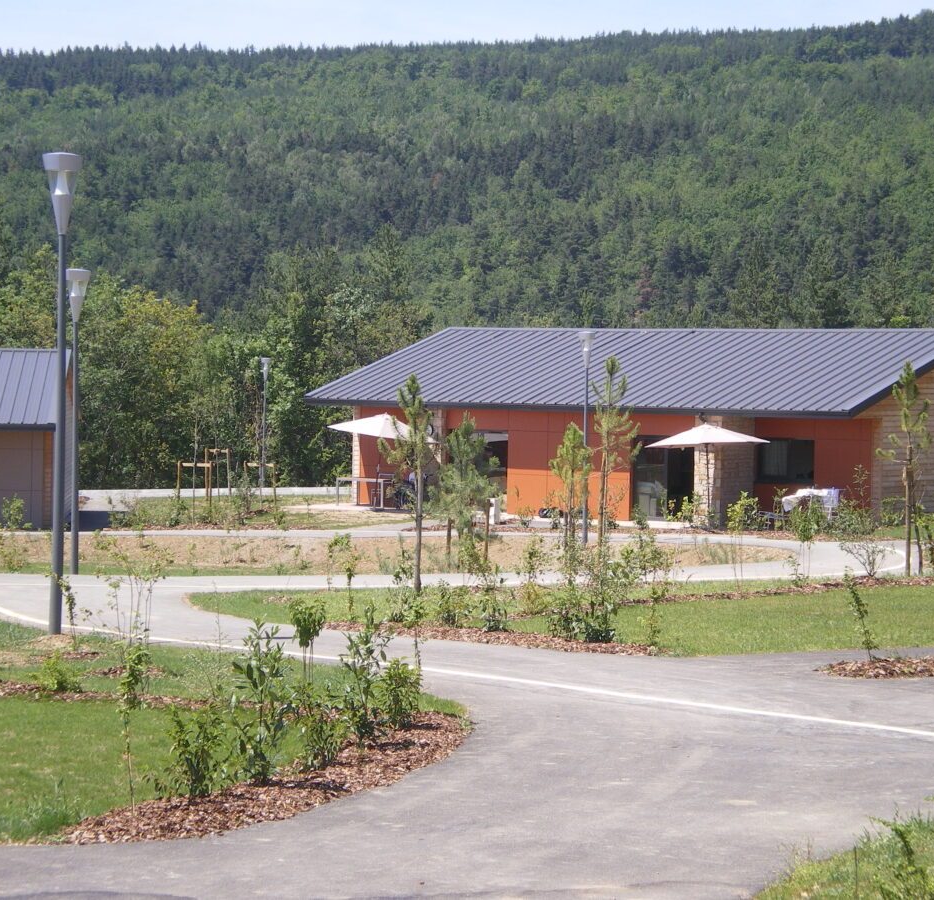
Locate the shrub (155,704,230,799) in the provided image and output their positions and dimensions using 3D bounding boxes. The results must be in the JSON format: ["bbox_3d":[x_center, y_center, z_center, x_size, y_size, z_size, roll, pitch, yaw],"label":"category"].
[{"bbox_3d":[-1.411,1.550,15.500,0.380,0.483,0.361,1,2,0],"label":"shrub"}]

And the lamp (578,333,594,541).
[{"bbox_3d":[2.675,-0.264,67.805,0.400,4.800,0.400,1,2,0],"label":"lamp"}]

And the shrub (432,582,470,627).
[{"bbox_3d":[-0.179,1.664,32.700,0.412,0.499,0.391,1,2,0],"label":"shrub"}]

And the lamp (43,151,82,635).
[{"bbox_3d":[-4.052,-0.557,29.972,0.400,4.800,0.400,1,2,0],"label":"lamp"}]

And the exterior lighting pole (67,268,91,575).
[{"bbox_3d":[-6.121,-0.447,47.308,0.400,4.800,0.400,1,2,0],"label":"exterior lighting pole"}]

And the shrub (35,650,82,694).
[{"bbox_3d":[-3.021,1.645,22.300,0.340,0.325,0.323,1,2,0],"label":"shrub"}]

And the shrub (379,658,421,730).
[{"bbox_3d":[-0.434,1.591,19.700,0.274,0.457,0.261,1,2,0],"label":"shrub"}]

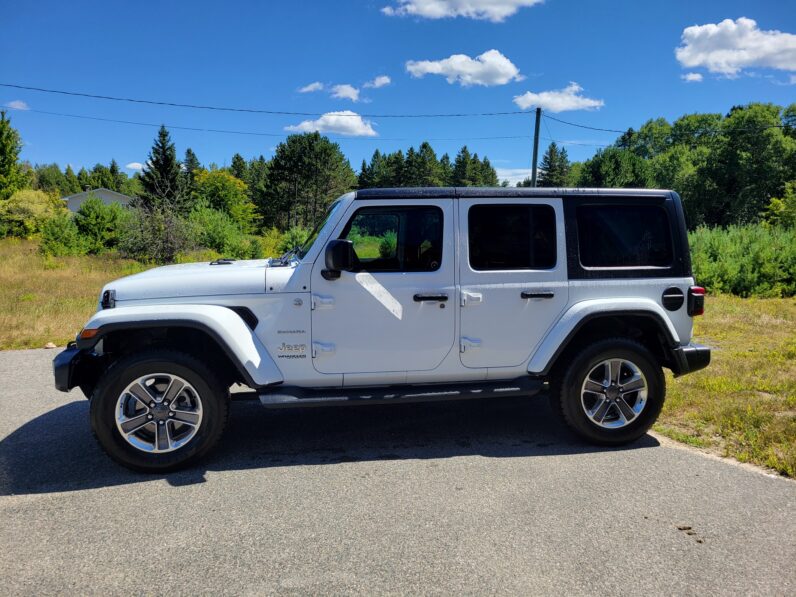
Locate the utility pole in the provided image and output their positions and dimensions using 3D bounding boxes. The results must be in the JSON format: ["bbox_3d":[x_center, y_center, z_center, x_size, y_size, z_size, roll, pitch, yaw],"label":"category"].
[{"bbox_3d":[7.848,-6.866,34.545,0.260,7.960,0.260,4,8,12],"label":"utility pole"}]

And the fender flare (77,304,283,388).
[{"bbox_3d":[-1.337,0.300,3.740,1.210,0.530,0.300,-1,8,-10],"label":"fender flare"}]

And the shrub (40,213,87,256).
[{"bbox_3d":[-14.637,-2.872,26.050,1.974,1.845,1.777,-4,9,-29],"label":"shrub"}]

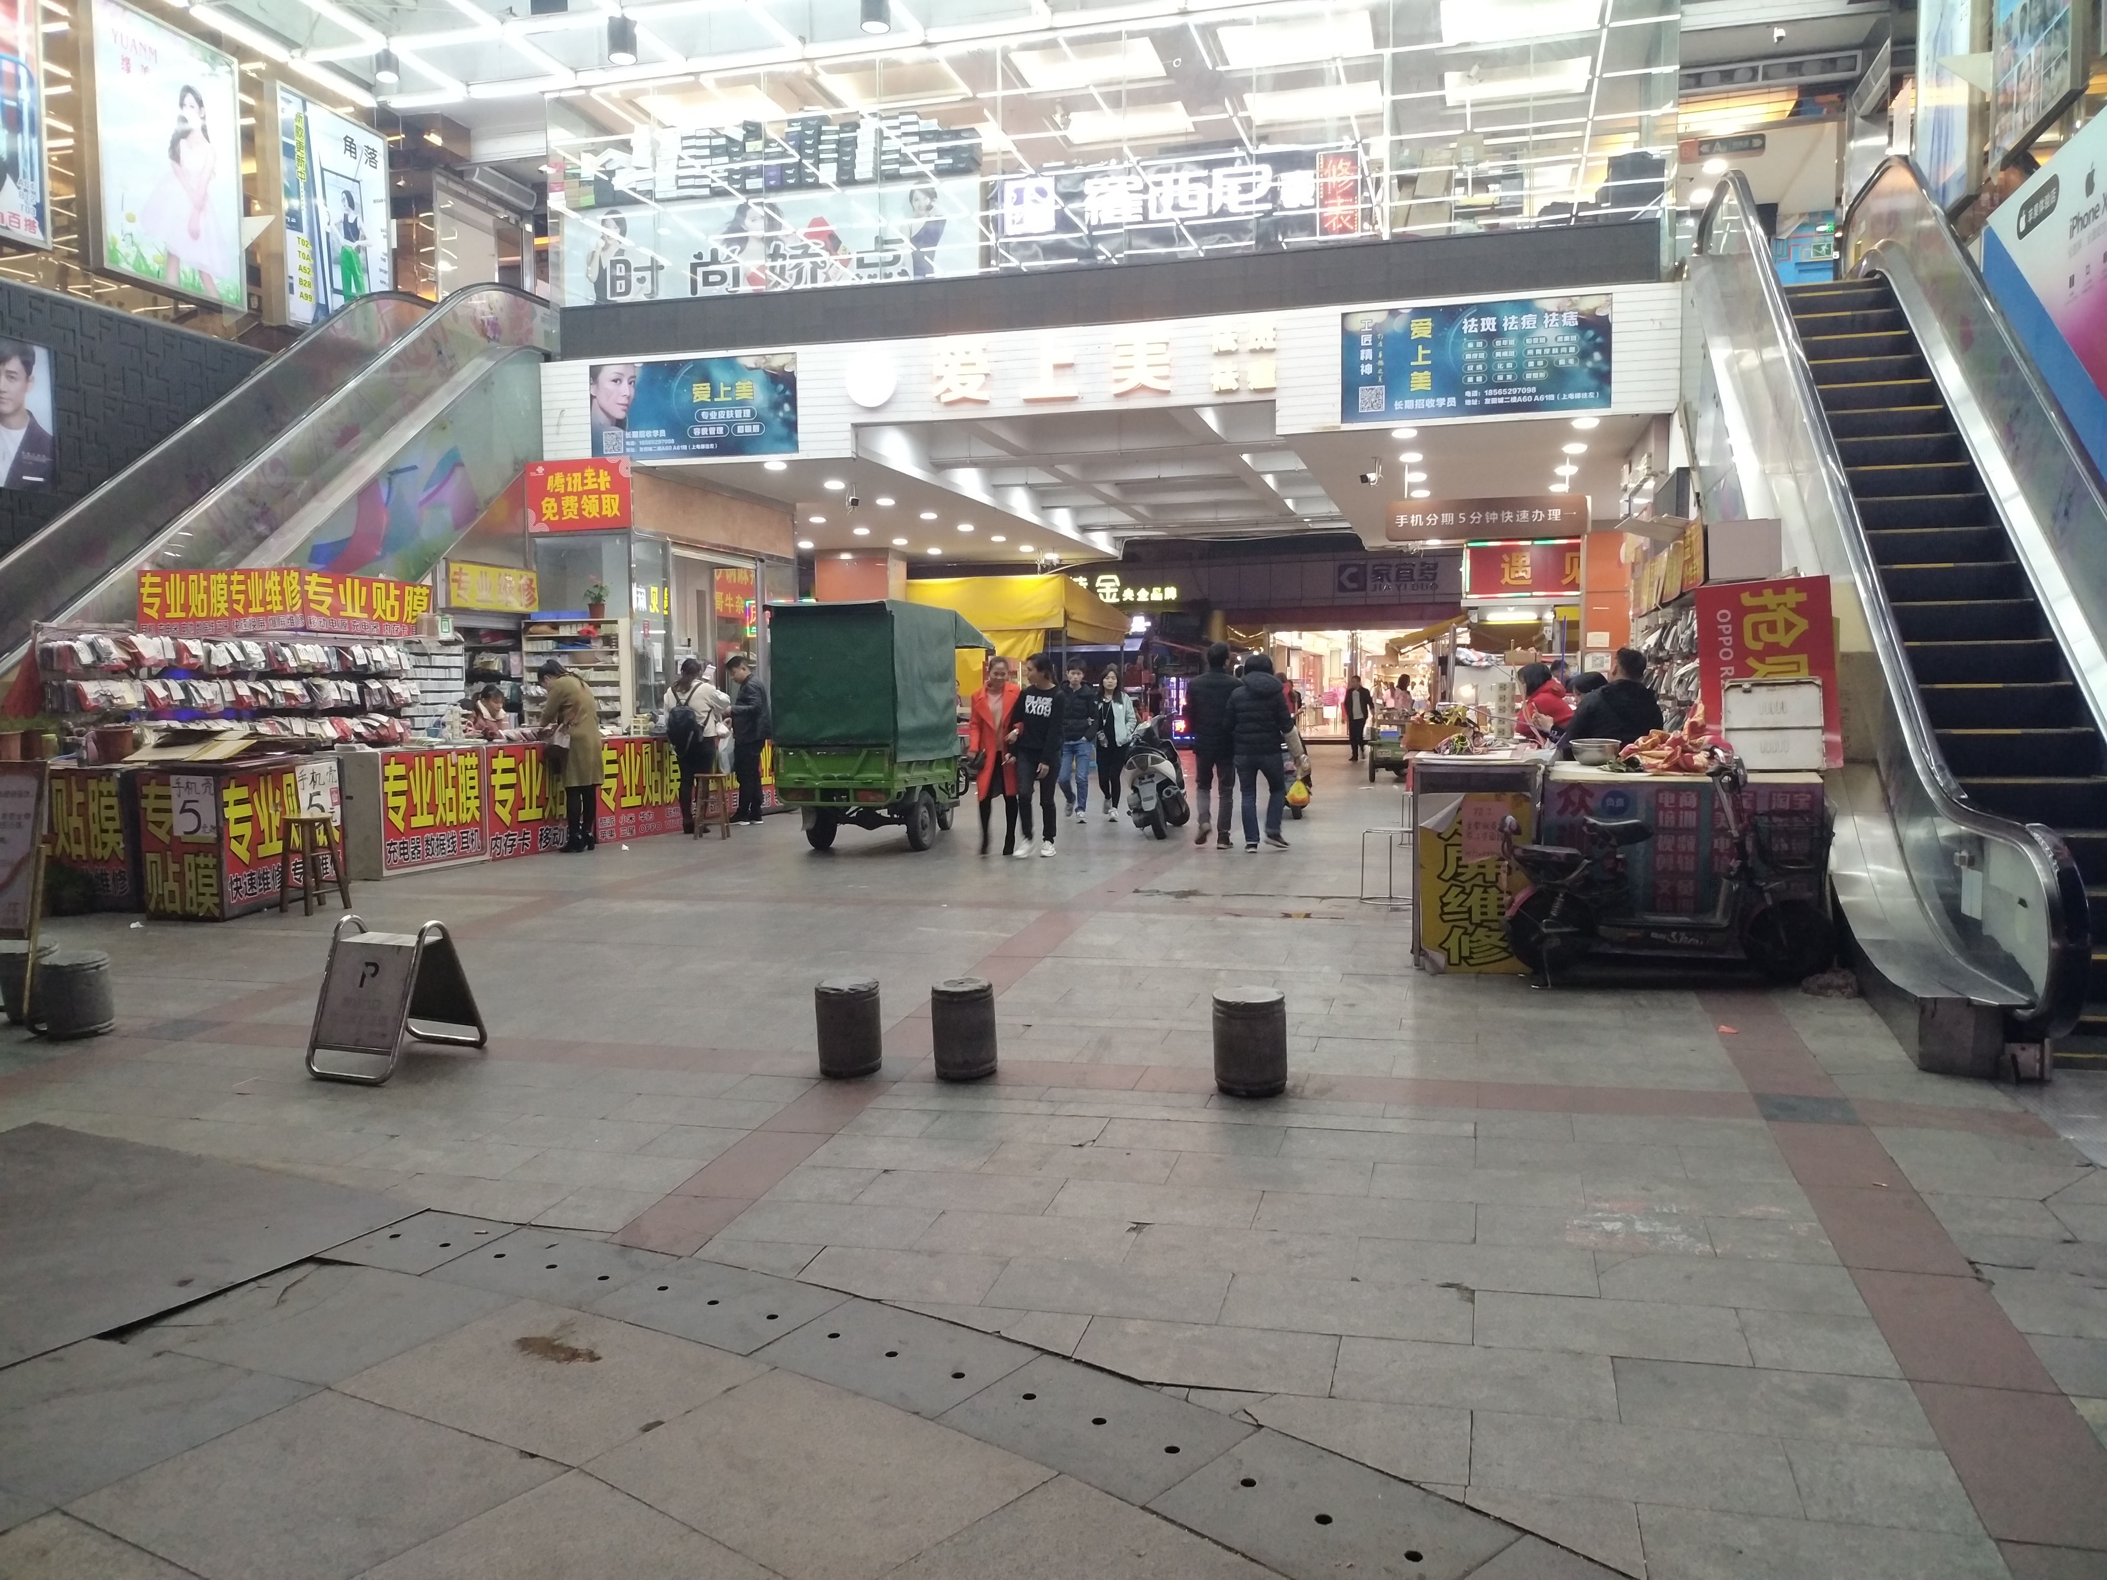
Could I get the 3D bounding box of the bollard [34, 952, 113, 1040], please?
[{"bbox_3d":[-4.361,0.928,7.337,0.280,0.330,0.280,0,3,15],"label":"bollard"}]

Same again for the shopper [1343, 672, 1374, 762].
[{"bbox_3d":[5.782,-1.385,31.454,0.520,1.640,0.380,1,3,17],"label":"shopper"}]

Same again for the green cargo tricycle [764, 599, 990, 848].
[{"bbox_3d":[-1.393,-0.551,14.521,1.070,2.060,2.950,0,4,15],"label":"green cargo tricycle"}]

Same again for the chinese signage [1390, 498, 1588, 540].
[{"bbox_3d":[4.199,-2.622,15.919,1.865,0.381,0.100,0,4,15],"label":"chinese signage"}]

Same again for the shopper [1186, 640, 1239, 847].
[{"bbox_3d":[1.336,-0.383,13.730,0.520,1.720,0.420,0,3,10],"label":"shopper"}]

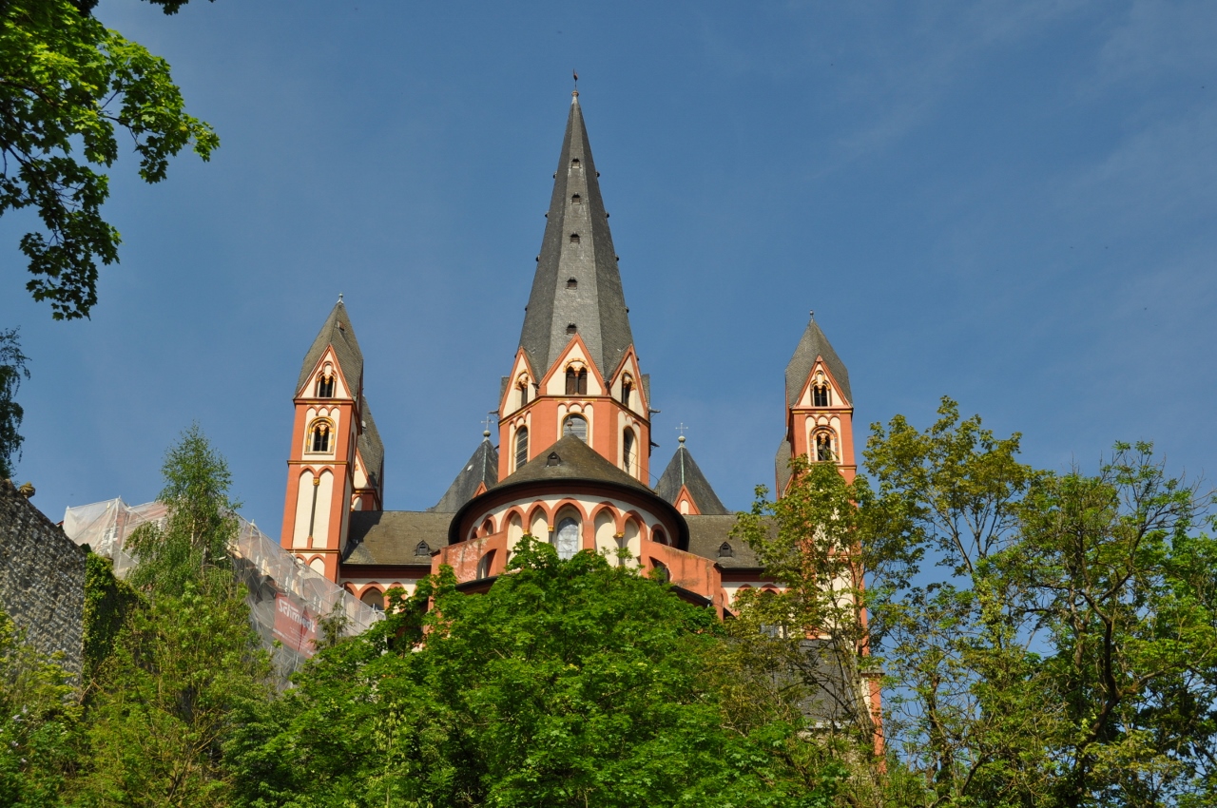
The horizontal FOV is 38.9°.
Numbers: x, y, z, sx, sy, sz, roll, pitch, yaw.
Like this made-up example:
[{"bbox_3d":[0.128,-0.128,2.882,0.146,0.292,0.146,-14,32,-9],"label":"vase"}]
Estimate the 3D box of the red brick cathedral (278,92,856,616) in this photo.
[{"bbox_3d":[-2.600,5.910,125.060,37.500,66.000,56.500,1,-30,-1],"label":"red brick cathedral"}]

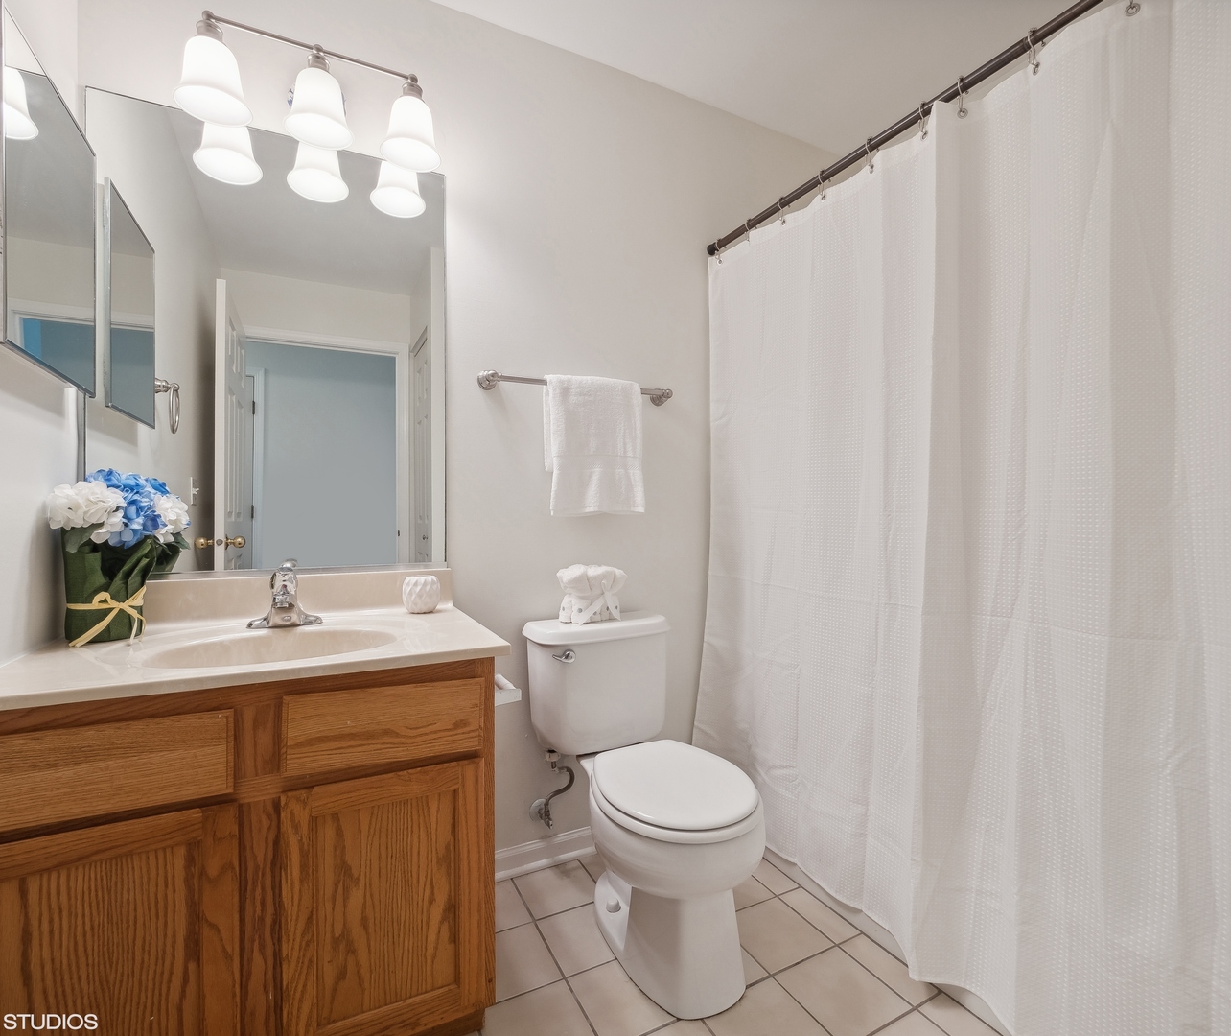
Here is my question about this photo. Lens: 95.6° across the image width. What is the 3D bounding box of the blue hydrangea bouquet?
[{"bbox_3d":[-0.998,0.076,1.139,0.193,0.328,0.195,0,-1,-28],"label":"blue hydrangea bouquet"}]

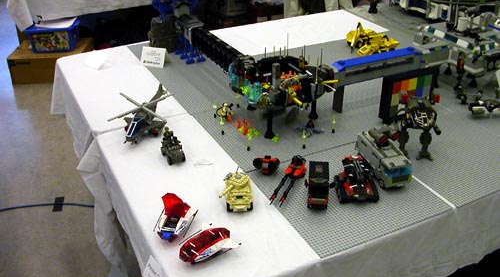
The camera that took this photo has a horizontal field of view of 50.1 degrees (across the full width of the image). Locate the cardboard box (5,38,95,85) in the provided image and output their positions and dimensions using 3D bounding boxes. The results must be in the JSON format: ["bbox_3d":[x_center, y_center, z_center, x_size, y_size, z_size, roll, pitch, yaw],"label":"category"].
[{"bbox_3d":[-1.468,-0.587,4.007,0.490,0.191,0.440,-1,29,-1],"label":"cardboard box"}]

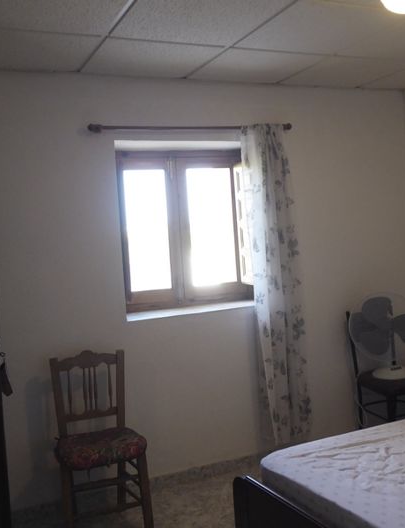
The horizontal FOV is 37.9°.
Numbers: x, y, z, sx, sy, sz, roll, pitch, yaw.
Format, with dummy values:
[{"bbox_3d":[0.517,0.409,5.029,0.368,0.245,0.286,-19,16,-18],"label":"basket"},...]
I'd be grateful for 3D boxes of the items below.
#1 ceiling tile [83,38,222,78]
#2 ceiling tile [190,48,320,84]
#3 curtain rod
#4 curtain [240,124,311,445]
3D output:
[{"bbox_3d":[-0.256,-1.017,2.931,0.590,0.020,0.560,-5,3,-24],"label":"ceiling tile"},{"bbox_3d":[0.290,-1.064,3.175,0.590,0.020,0.560,-5,3,-24],"label":"ceiling tile"},{"bbox_3d":[-0.028,-0.760,3.278,1.232,0.045,0.060,-6,4,-24],"label":"curtain rod"},{"bbox_3d":[0.439,0.138,3.471,0.360,1.900,0.130,-5,3,-24],"label":"curtain"}]

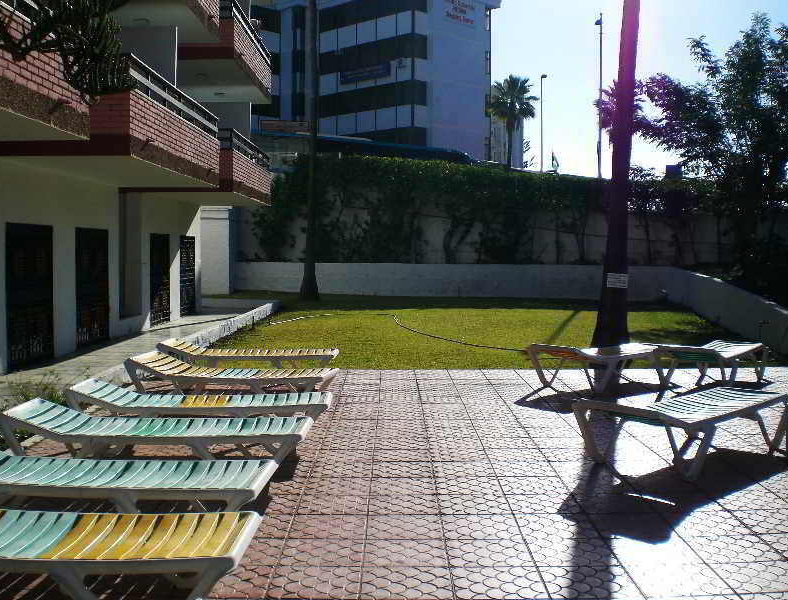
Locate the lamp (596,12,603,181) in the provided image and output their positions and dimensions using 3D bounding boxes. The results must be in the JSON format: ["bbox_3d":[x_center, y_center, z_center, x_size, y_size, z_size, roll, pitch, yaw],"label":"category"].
[{"bbox_3d":[10.077,-9.621,43.000,0.400,8.900,0.300,0,3,0],"label":"lamp"}]

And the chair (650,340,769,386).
[{"bbox_3d":[3.540,0.682,9.732,0.650,0.480,1.906,2,4,38],"label":"chair"}]

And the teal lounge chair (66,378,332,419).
[{"bbox_3d":[-1.434,0.872,6.703,1.906,0.480,0.650,0,3,-1],"label":"teal lounge chair"}]

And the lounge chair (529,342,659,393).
[{"bbox_3d":[2.374,0.689,9.656,1.906,0.480,0.650,-3,4,-37],"label":"lounge chair"}]

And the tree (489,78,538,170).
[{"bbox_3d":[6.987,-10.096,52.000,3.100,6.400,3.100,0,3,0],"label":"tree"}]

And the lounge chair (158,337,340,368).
[{"bbox_3d":[-1.576,0.697,9.690,1.906,0.480,0.650,0,3,4],"label":"lounge chair"}]

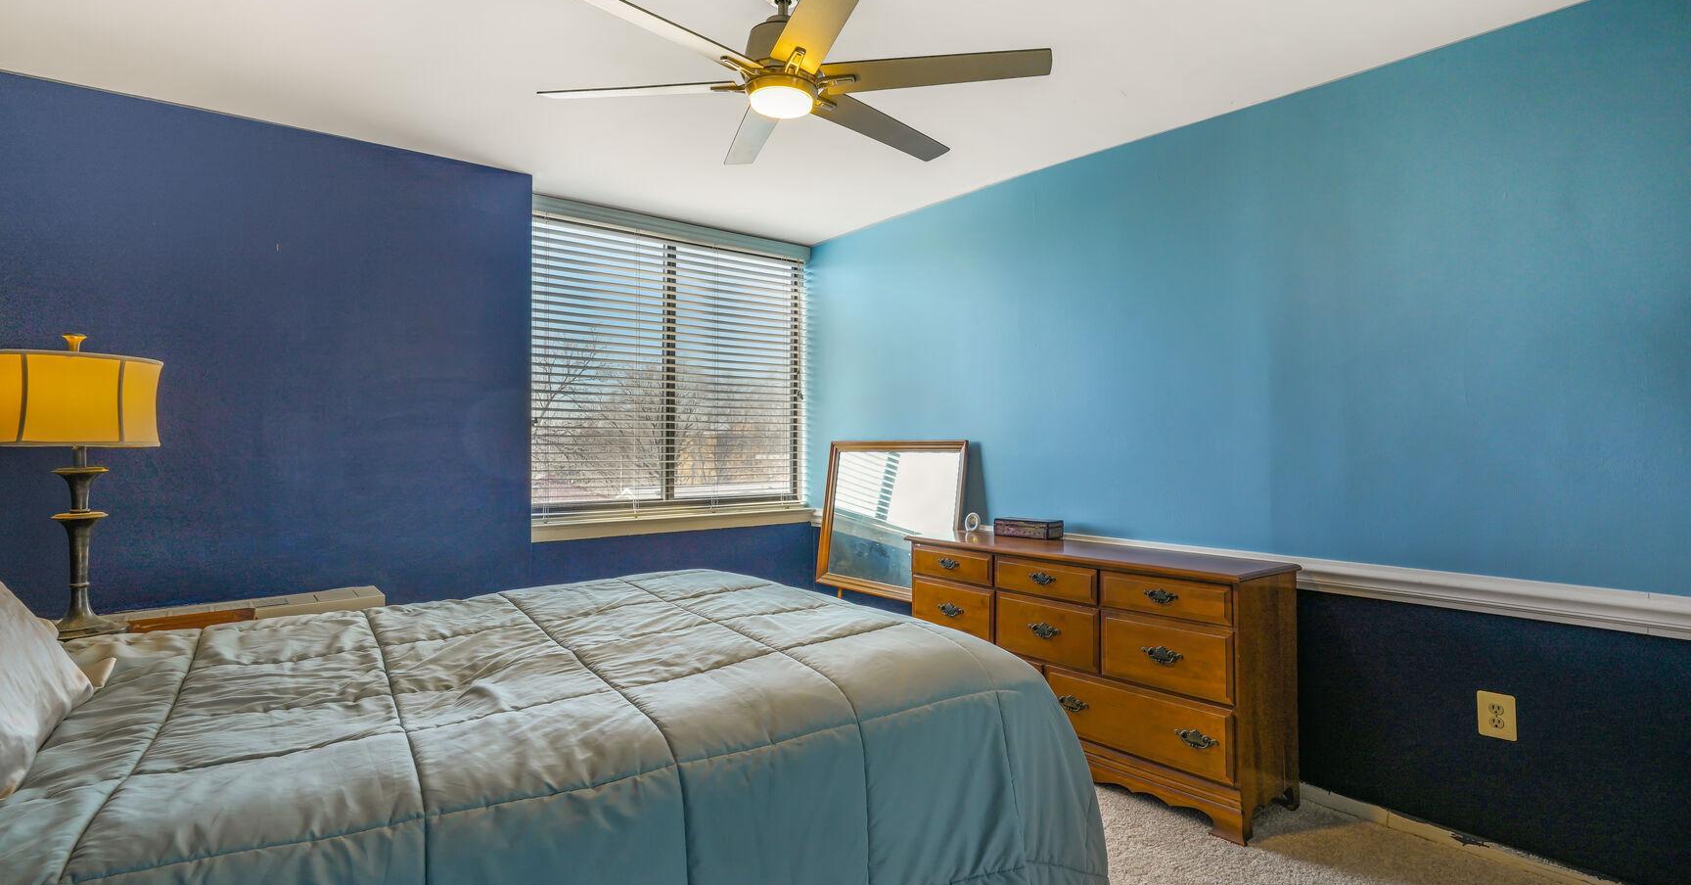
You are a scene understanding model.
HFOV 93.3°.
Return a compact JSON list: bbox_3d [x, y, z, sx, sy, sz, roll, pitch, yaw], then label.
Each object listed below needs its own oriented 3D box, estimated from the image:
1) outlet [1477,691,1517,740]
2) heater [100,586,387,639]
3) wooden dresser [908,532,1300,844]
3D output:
[{"bbox_3d":[1.882,0.790,2.307,0.009,0.127,0.088,0,0,-39],"label":"outlet"},{"bbox_3d":[-2.254,0.886,2.759,1.130,0.620,0.235,0,0,-39],"label":"heater"},{"bbox_3d":[0.882,0.809,3.094,0.425,0.805,1.475,0,0,-39],"label":"wooden dresser"}]

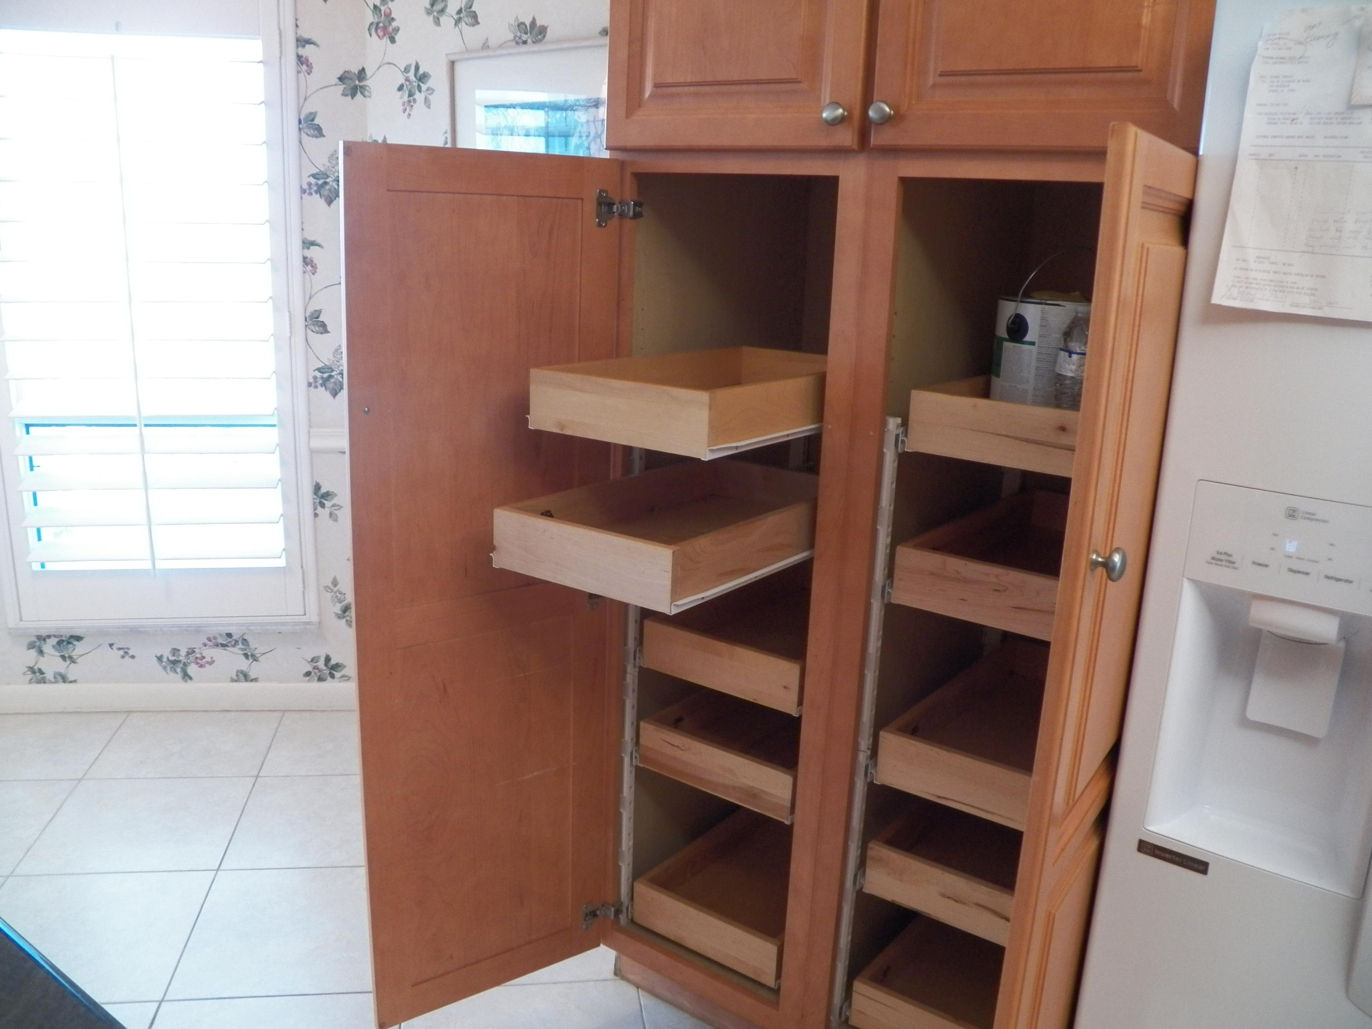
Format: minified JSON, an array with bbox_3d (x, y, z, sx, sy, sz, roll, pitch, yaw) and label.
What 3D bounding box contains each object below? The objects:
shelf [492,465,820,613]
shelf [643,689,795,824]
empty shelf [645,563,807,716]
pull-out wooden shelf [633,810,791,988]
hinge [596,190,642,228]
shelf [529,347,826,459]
[{"bbox_3d":[0.016,0.010,1.736,0.314,0.087,0.569,12,17,33],"label":"shelf"},{"bbox_3d":[0.208,0.391,2.147,0.314,0.087,0.569,12,17,33],"label":"shelf"},{"bbox_3d":[0.216,0.203,2.098,0.314,0.087,0.569,12,17,33],"label":"empty shelf"},{"bbox_3d":[0.194,0.702,2.226,0.314,0.087,0.569,12,17,33],"label":"pull-out wooden shelf"},{"bbox_3d":[-0.102,-0.483,1.761,0.078,0.057,0.030,-7,17,-33],"label":"hinge"},{"bbox_3d":[0.065,-0.191,1.743,0.314,0.087,0.569,12,17,33],"label":"shelf"}]

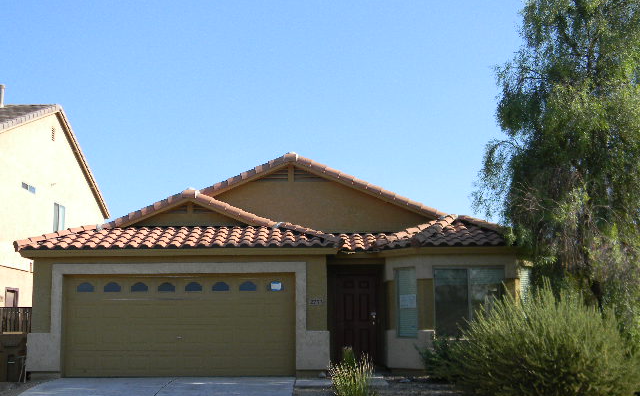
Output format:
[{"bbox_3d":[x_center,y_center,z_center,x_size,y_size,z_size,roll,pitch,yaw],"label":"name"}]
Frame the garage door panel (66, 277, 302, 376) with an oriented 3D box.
[{"bbox_3d":[-2.935,2.654,15.780,4.880,2.140,0.100,0,-9,1],"label":"garage door panel"}]

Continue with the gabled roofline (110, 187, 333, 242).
[{"bbox_3d":[-2.433,0.370,17.000,5.000,1.200,2.000,0,-9,1],"label":"gabled roofline"}]

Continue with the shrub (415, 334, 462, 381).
[{"bbox_3d":[2.333,3.134,14.800,0.950,0.950,0.850,0,-9,1],"label":"shrub"}]

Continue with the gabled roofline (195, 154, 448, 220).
[{"bbox_3d":[-0.487,-0.297,18.000,6.600,1.600,2.000,0,-9,1],"label":"gabled roofline"}]

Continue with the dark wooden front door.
[{"bbox_3d":[0.823,2.752,17.100,1.000,2.120,0.100,0,-9,1],"label":"dark wooden front door"}]

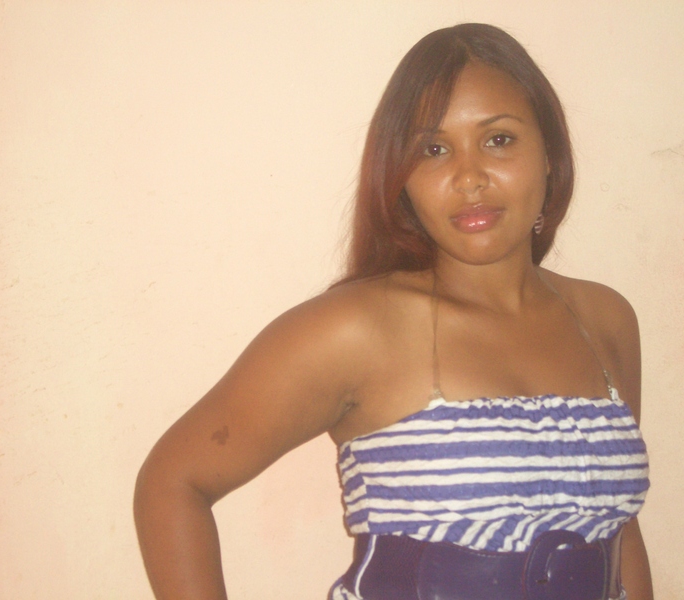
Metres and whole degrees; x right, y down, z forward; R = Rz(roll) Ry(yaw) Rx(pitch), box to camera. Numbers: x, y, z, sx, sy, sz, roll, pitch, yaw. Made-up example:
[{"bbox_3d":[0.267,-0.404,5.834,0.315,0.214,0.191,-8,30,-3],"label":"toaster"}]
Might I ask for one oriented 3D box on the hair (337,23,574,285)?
[{"bbox_3d":[0.117,-0.145,1.460,0.230,0.275,0.225,-3,2,8],"label":"hair"}]

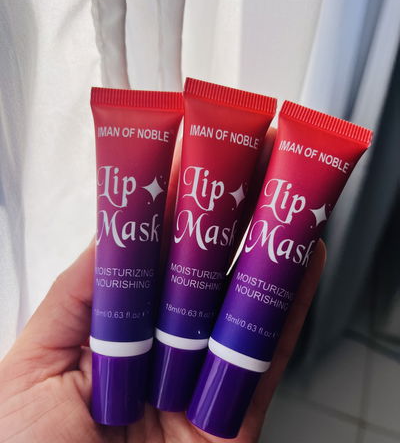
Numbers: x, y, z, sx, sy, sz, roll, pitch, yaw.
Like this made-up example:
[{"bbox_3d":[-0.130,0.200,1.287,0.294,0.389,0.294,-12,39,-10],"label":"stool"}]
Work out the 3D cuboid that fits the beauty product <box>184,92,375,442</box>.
[{"bbox_3d":[0.024,0.013,0.130,0.031,0.020,0.107,22,82,5],"label":"beauty product"}]

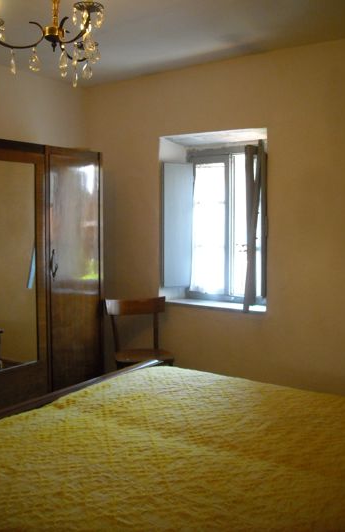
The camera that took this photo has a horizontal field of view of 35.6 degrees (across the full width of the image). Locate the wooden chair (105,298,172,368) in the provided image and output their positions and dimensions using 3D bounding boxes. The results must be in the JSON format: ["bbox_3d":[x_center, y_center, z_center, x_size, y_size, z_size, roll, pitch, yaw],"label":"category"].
[{"bbox_3d":[-0.221,0.671,3.848,0.450,0.820,0.450,-1,5,-14],"label":"wooden chair"}]

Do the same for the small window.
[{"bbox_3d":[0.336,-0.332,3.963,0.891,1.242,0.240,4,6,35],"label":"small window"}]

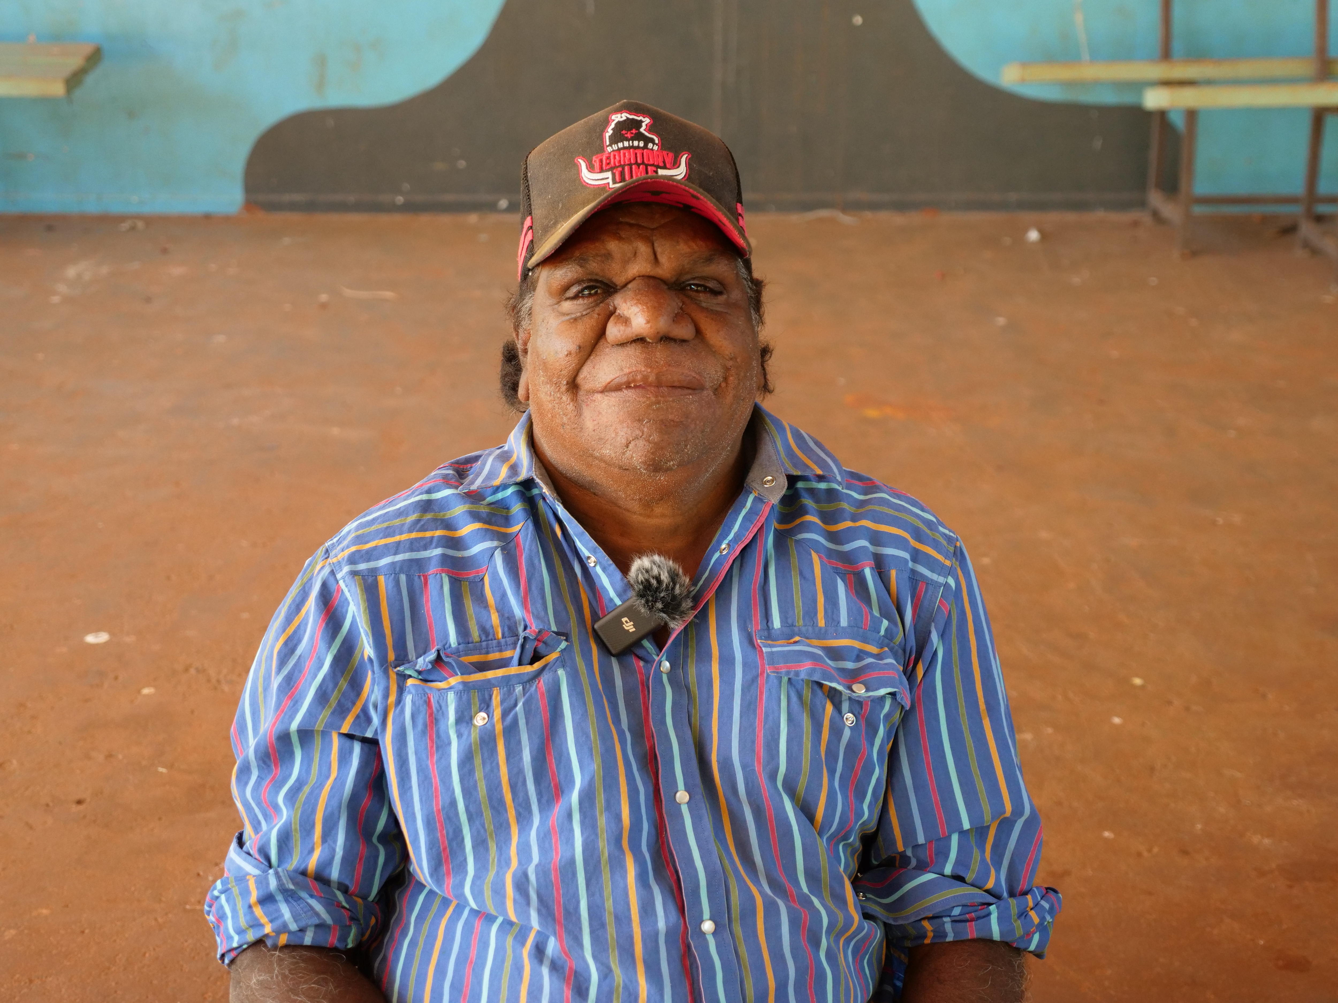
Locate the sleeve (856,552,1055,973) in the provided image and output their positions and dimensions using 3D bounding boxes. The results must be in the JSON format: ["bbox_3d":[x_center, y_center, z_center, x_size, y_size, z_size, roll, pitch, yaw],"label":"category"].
[{"bbox_3d":[0.230,0.205,1.775,0.150,0.340,0.165,-7,9,-3],"label":"sleeve"}]

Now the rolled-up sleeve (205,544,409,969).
[{"bbox_3d":[-0.289,0.201,1.775,0.148,0.332,0.165,5,9,-4],"label":"rolled-up sleeve"}]

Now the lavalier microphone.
[{"bbox_3d":[-0.021,0.078,1.690,0.075,0.056,0.045,-33,-3,-2],"label":"lavalier microphone"}]

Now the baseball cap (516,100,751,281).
[{"bbox_3d":[-0.026,-0.220,1.633,0.177,0.145,0.262,-2,-14,-6],"label":"baseball cap"}]

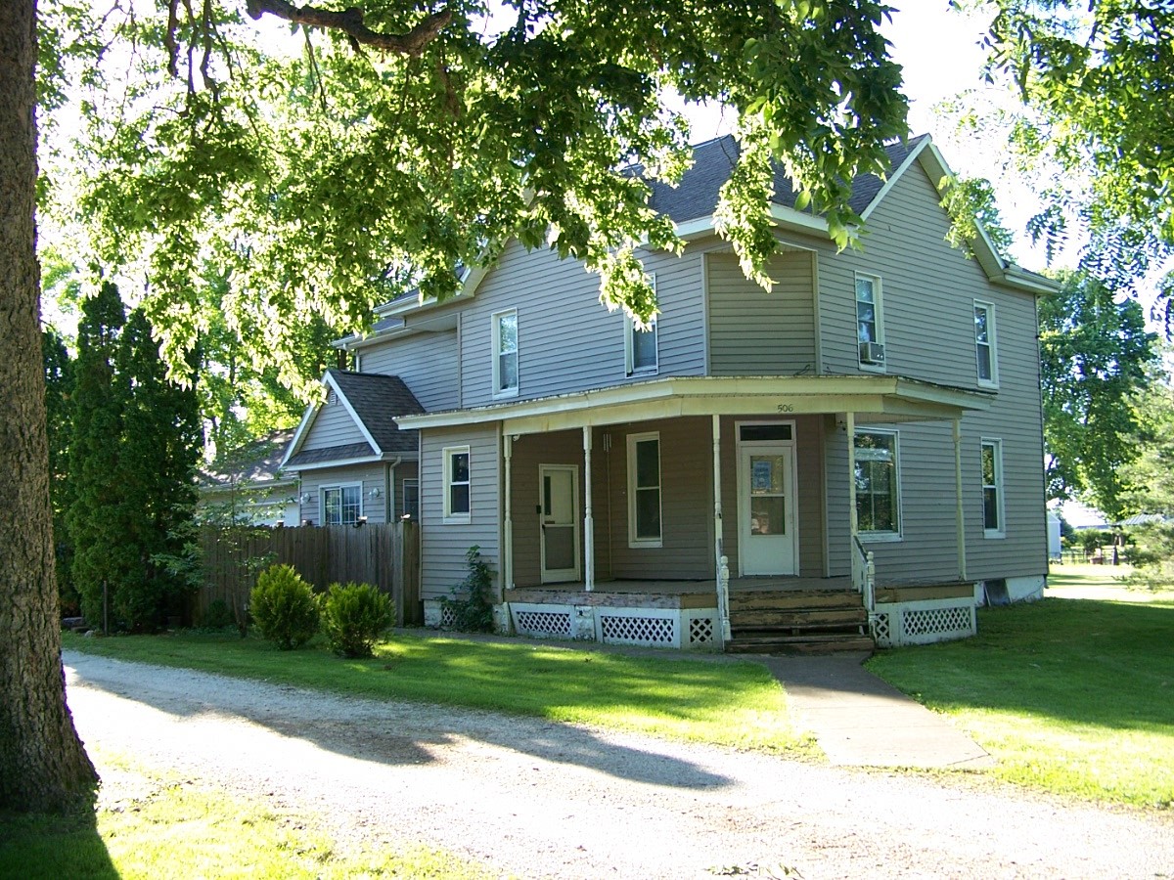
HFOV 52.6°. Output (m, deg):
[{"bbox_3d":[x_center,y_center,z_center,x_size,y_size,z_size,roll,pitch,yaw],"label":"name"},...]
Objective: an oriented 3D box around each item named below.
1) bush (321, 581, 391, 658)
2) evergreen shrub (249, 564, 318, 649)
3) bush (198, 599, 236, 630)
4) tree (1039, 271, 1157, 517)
[{"bbox_3d":[-2.979,2.322,15.350,0.960,0.960,0.960,0,-5,-11],"label":"bush"},{"bbox_3d":[-4.312,2.368,16.850,0.970,1.190,0.970,0,-5,-14],"label":"evergreen shrub"},{"bbox_3d":[-6.489,3.060,20.800,0.650,0.530,0.620,0,-5,-17],"label":"bush"},{"bbox_3d":[21.367,-1.216,50.000,6.300,12.000,6.300,-3,-5,23],"label":"tree"}]

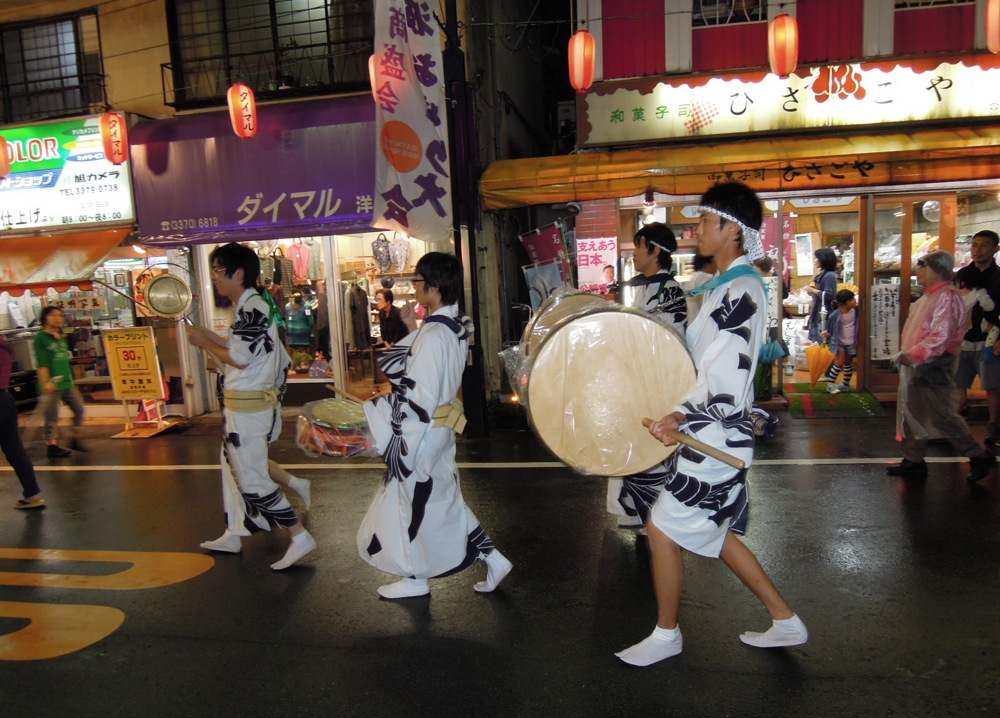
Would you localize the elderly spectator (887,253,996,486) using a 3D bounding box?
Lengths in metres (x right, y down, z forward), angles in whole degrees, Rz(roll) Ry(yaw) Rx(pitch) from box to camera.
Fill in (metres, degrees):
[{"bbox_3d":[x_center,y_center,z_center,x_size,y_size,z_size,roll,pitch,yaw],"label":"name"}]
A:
[{"bbox_3d":[2.874,0.038,4.521,0.640,1.500,0.560,-2,7,9],"label":"elderly spectator"}]

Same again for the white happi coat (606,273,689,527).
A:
[{"bbox_3d":[0.825,0.179,3.794,0.500,1.350,0.560,-2,7,9],"label":"white happi coat"}]

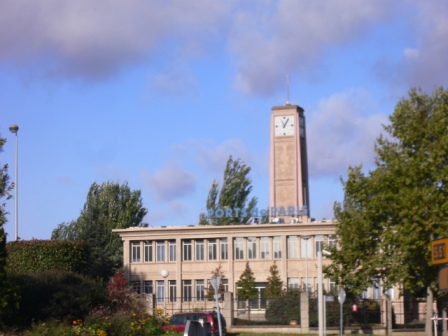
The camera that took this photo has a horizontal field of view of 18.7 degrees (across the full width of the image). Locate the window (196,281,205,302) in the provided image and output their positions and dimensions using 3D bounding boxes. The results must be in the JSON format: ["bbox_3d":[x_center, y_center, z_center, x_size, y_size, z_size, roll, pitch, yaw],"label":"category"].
[{"bbox_3d":[-2.042,10.645,117.333,0.800,1.890,0.200,-3,-6,19],"label":"window"}]

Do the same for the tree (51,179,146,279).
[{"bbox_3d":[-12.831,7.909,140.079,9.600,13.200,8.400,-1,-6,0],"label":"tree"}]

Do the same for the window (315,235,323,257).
[{"bbox_3d":[8.778,7.166,124.900,0.930,2.172,0.160,-2,-7,15],"label":"window"}]

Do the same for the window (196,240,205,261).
[{"bbox_3d":[-2.048,7.140,117.695,0.800,1.860,0.200,-3,-6,19],"label":"window"}]

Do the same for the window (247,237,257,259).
[{"bbox_3d":[2.729,7.745,131.058,0.908,2.120,0.180,-3,-7,18],"label":"window"}]

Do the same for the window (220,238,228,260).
[{"bbox_3d":[0.084,7.564,127.308,0.930,2.146,0.160,-2,-7,15],"label":"window"}]

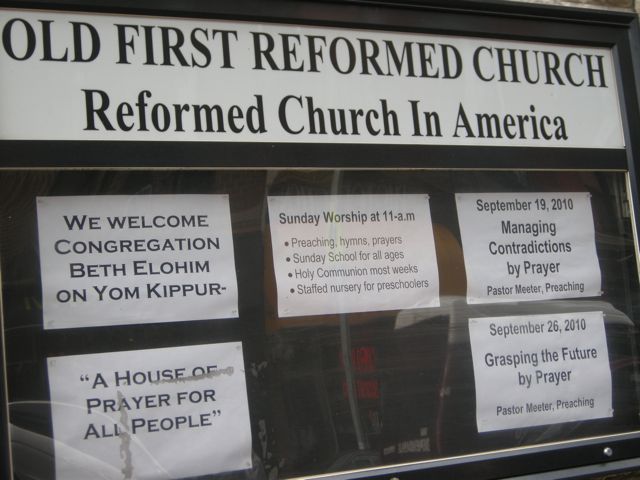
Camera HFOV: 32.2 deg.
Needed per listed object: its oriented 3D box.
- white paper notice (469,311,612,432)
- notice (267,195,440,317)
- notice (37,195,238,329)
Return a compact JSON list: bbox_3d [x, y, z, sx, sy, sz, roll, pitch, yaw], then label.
[{"bbox_3d":[0.570,0.331,2.829,0.432,0.279,0.010,-1,-7,-27],"label":"white paper notice"},{"bbox_3d":[0.088,0.033,2.631,0.432,0.279,0.010,-2,-7,-27],"label":"notice"},{"bbox_3d":[-0.385,0.042,2.389,0.432,0.279,0.010,-2,-7,-27],"label":"notice"}]

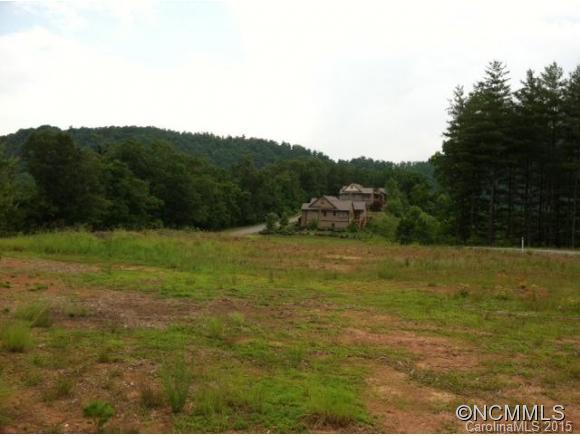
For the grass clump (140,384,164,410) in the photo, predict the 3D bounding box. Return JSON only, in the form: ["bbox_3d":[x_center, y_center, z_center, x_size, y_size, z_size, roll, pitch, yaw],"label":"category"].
[{"bbox_3d":[-1.148,1.499,4.900,0.200,0.190,0.200,0,0,0],"label":"grass clump"}]

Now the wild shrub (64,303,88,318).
[{"bbox_3d":[-3.638,1.576,10.000,0.410,0.265,0.380,0,-1,0],"label":"wild shrub"}]

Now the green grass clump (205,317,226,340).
[{"bbox_3d":[-0.990,1.469,7.800,0.290,0.280,0.280,0,0,0],"label":"green grass clump"}]

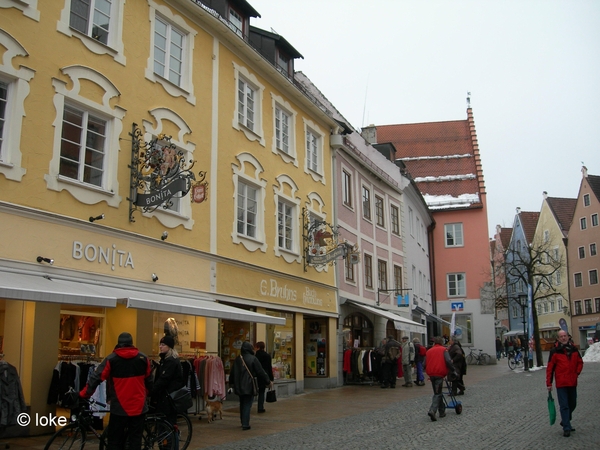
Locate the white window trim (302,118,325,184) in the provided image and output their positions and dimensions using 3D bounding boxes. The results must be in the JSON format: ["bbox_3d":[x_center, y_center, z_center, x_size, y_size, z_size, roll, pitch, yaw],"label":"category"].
[{"bbox_3d":[0.563,-2.626,23.522,0.180,2.040,1.820,-6,-13,25],"label":"white window trim"}]

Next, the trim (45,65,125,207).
[{"bbox_3d":[-4.726,-1.980,14.429,0.180,3.100,2.230,-7,-14,27],"label":"trim"}]

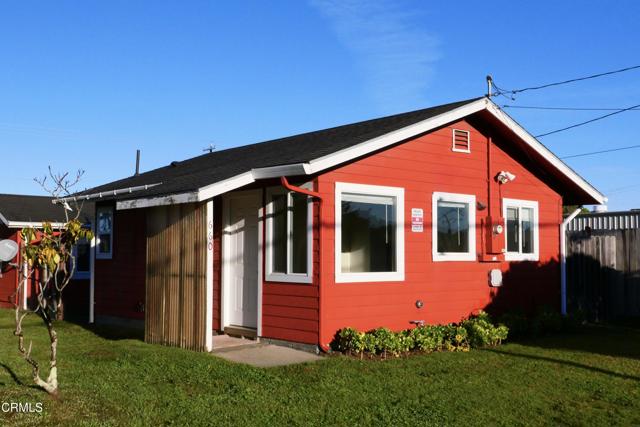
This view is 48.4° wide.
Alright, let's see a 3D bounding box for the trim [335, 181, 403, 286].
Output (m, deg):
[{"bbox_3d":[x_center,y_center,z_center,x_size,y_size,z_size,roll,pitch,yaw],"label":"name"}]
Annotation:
[{"bbox_3d":[0.773,0.299,10.413,1.409,1.419,0.070,3,-4,-40],"label":"trim"}]

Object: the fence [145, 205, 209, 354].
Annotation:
[{"bbox_3d":[-2.159,0.928,10.582,0.090,2.090,1.850,3,-4,-40],"label":"fence"}]

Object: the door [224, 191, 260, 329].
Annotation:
[{"bbox_3d":[-1.197,0.754,11.217,0.090,2.100,0.950,3,-4,-40],"label":"door"}]

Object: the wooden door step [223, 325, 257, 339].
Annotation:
[{"bbox_3d":[-1.224,1.884,11.133,0.220,0.140,0.920,3,-4,-40],"label":"wooden door step"}]

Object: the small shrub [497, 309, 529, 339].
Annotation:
[{"bbox_3d":[3.247,1.848,11.996,0.530,0.500,0.480,3,-4,-40],"label":"small shrub"}]

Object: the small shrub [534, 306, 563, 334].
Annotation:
[{"bbox_3d":[4.070,1.906,12.692,0.490,0.490,0.450,3,-4,-40],"label":"small shrub"}]

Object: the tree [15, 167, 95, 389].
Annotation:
[{"bbox_3d":[-2.743,0.696,7.293,0.800,2.240,0.720,1,-4,-20],"label":"tree"}]

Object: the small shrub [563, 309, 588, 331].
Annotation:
[{"bbox_3d":[4.745,1.976,13.261,0.440,0.420,0.420,3,-4,-40],"label":"small shrub"}]

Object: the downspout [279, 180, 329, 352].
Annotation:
[{"bbox_3d":[-0.188,0.693,9.563,0.720,2.380,0.300,3,-4,-40],"label":"downspout"}]

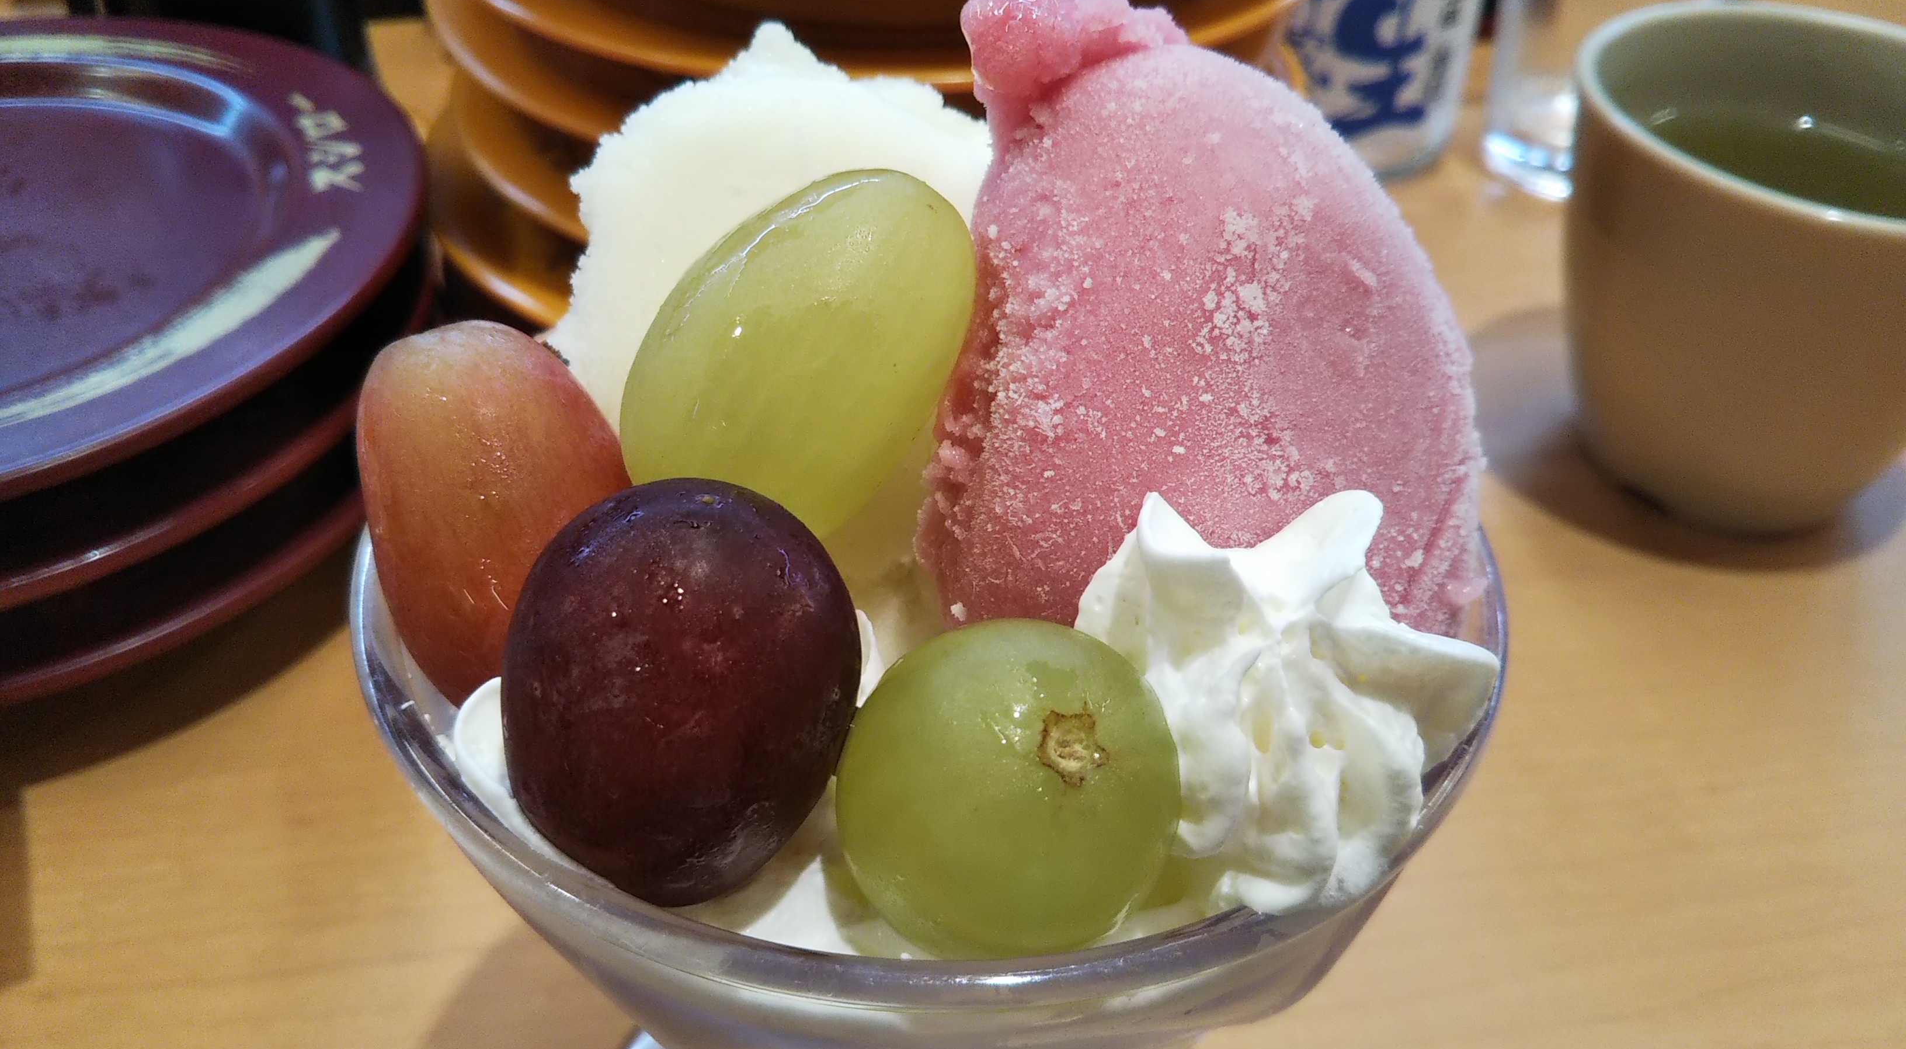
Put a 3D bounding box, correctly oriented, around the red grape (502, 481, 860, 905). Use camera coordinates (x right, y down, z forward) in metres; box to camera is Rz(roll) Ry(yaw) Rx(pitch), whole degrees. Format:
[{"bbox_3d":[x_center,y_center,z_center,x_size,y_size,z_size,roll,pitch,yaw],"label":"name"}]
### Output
[{"bbox_3d":[-0.019,0.011,0.113,0.024,0.029,0.024,6,14,0],"label":"red grape"}]

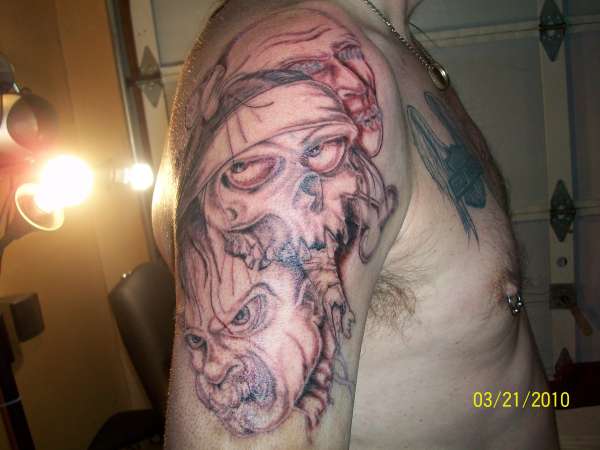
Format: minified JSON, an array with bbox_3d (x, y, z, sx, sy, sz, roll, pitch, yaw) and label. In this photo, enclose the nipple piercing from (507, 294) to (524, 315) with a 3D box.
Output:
[{"bbox_3d":[0.183,0.067,0.500,0.015,0.017,0.007,-14,12,-33],"label":"nipple piercing"}]

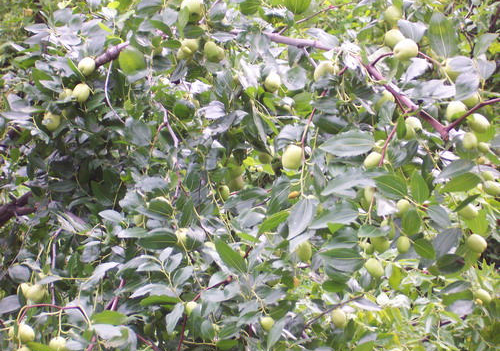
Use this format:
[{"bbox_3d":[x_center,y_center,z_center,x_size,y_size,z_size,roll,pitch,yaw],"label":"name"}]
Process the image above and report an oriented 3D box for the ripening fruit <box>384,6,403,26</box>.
[{"bbox_3d":[0.171,-0.191,2.270,0.021,0.024,0.021,3,0,0],"label":"ripening fruit"}]

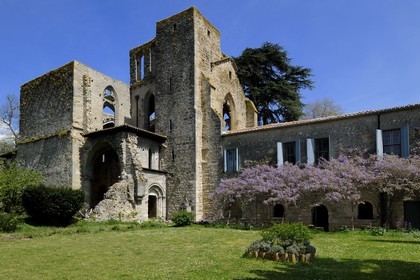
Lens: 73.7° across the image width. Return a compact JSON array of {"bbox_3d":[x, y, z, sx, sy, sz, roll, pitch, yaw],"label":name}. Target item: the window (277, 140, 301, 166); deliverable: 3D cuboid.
[{"bbox_3d":[5.946,1.007,21.278,1.766,2.018,0.300,-5,-8,34],"label":"window"}]

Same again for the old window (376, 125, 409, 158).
[{"bbox_3d":[11.412,0.156,17.505,1.629,2.211,0.300,-5,-8,34],"label":"old window"}]

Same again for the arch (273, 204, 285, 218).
[{"bbox_3d":[5.422,5.568,21.882,0.929,1.049,0.400,-5,-8,34],"label":"arch"}]

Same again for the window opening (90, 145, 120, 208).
[{"bbox_3d":[-9.241,3.230,24.882,4.920,6.303,0.900,-5,-8,34],"label":"window opening"}]

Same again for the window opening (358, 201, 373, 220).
[{"bbox_3d":[10.307,4.677,18.511,0.836,1.215,0.400,-5,-8,34],"label":"window opening"}]

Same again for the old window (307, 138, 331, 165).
[{"bbox_3d":[7.736,0.787,20.043,1.534,1.995,0.300,-5,-8,34],"label":"old window"}]

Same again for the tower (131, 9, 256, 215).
[{"bbox_3d":[-2.700,-1.600,29.800,11.600,18.800,7.800,-5,-8,34],"label":"tower"}]

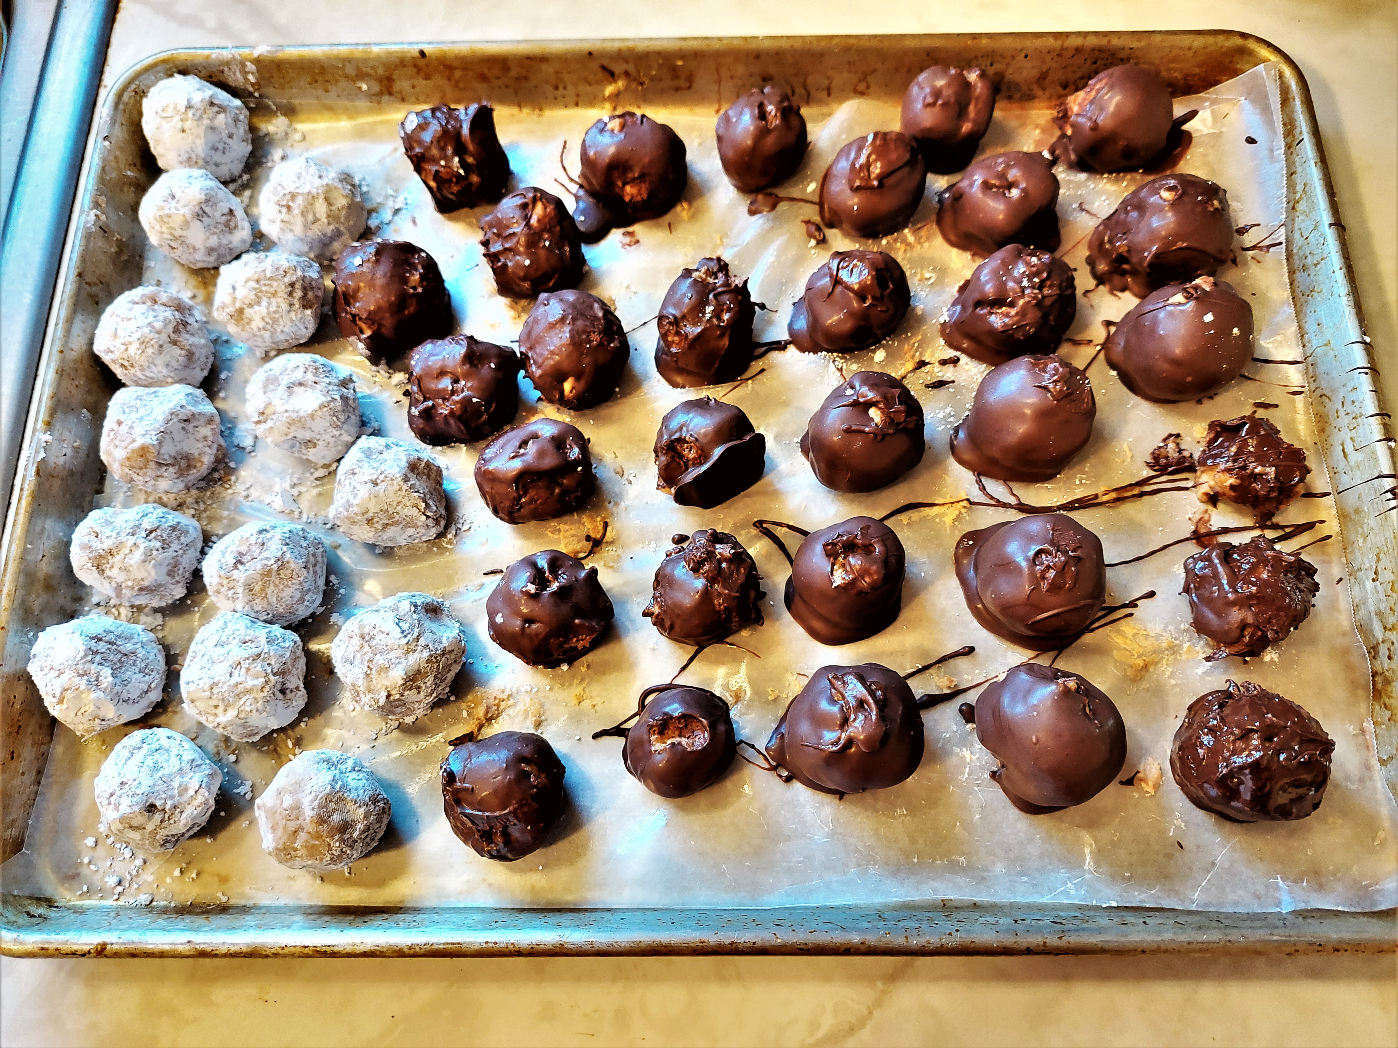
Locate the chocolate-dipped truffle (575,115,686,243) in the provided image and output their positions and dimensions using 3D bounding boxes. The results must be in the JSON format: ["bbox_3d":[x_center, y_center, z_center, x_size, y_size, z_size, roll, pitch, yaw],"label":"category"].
[{"bbox_3d":[-0.025,-0.126,0.352,0.041,0.039,0.045,-1,72,1],"label":"chocolate-dipped truffle"}]

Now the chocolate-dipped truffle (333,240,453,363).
[{"bbox_3d":[-0.107,-0.077,0.338,0.040,0.037,0.043,-1,72,1],"label":"chocolate-dipped truffle"}]

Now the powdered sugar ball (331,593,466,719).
[{"bbox_3d":[-0.095,0.041,0.307,0.041,0.037,0.040,0,72,1],"label":"powdered sugar ball"}]

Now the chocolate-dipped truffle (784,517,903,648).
[{"bbox_3d":[0.046,0.018,0.306,0.038,0.035,0.041,-1,72,1],"label":"chocolate-dipped truffle"}]

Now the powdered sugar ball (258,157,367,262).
[{"bbox_3d":[-0.142,-0.116,0.358,0.038,0.035,0.038,-1,72,1],"label":"powdered sugar ball"}]

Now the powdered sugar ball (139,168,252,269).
[{"bbox_3d":[-0.188,-0.114,0.362,0.038,0.034,0.037,0,70,1],"label":"powdered sugar ball"}]

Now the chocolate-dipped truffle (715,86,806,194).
[{"bbox_3d":[0.024,-0.146,0.367,0.035,0.034,0.040,-1,72,1],"label":"chocolate-dipped truffle"}]

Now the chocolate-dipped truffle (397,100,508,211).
[{"bbox_3d":[-0.092,-0.139,0.368,0.041,0.037,0.041,0,70,1],"label":"chocolate-dipped truffle"}]

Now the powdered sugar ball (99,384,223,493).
[{"bbox_3d":[-0.185,-0.029,0.334,0.037,0.034,0.038,0,72,1],"label":"powdered sugar ball"}]

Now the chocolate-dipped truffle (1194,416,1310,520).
[{"bbox_3d":[0.184,-0.019,0.323,0.034,0.029,0.036,0,70,1],"label":"chocolate-dipped truffle"}]

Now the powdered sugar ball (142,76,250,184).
[{"bbox_3d":[-0.190,-0.149,0.366,0.038,0.036,0.038,0,72,1],"label":"powdered sugar ball"}]

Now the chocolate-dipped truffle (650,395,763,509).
[{"bbox_3d":[0.003,-0.024,0.326,0.038,0.033,0.039,0,70,1],"label":"chocolate-dipped truffle"}]

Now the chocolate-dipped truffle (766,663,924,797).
[{"bbox_3d":[0.044,0.062,0.293,0.047,0.035,0.040,0,70,1],"label":"chocolate-dipped truffle"}]

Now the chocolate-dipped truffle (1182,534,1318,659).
[{"bbox_3d":[0.175,0.023,0.309,0.039,0.034,0.039,-1,72,1],"label":"chocolate-dipped truffle"}]

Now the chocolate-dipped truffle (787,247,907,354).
[{"bbox_3d":[0.053,-0.079,0.345,0.043,0.035,0.037,-1,72,1],"label":"chocolate-dipped truffle"}]

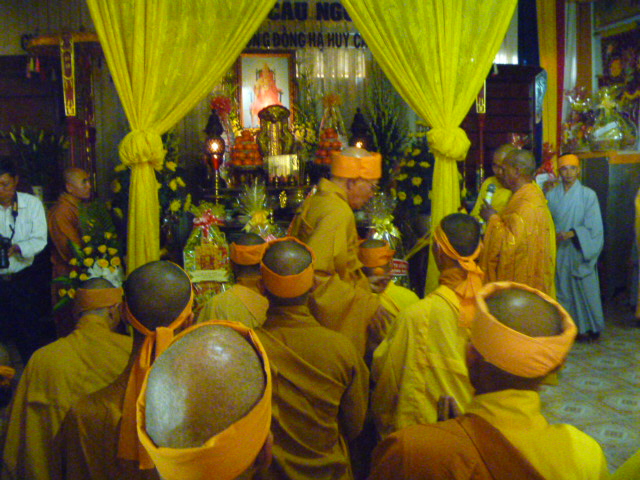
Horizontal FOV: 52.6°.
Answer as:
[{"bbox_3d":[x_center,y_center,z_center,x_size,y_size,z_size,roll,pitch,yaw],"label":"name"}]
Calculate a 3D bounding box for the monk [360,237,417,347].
[{"bbox_3d":[0.353,0.587,3.728,0.500,1.169,0.580,-3,7,-11],"label":"monk"}]

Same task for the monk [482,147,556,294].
[{"bbox_3d":[1.308,0.216,4.285,0.430,1.630,0.500,0,6,12],"label":"monk"}]

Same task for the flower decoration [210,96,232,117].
[{"bbox_3d":[-0.746,-1.011,4.900,0.170,0.160,0.150,-2,6,-10],"label":"flower decoration"}]

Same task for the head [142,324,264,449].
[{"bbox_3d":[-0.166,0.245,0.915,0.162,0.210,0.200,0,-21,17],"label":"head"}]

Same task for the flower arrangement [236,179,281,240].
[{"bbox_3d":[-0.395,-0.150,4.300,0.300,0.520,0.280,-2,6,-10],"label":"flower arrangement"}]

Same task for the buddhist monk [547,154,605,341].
[{"bbox_3d":[2.319,0.060,5.771,0.490,1.640,0.370,3,8,35],"label":"buddhist monk"}]

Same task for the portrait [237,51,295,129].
[{"bbox_3d":[-0.528,-1.451,6.300,0.568,0.755,0.040,-3,7,-11],"label":"portrait"}]

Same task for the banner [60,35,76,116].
[{"bbox_3d":[-1.866,-1.220,4.800,0.100,0.600,0.040,-2,6,-10],"label":"banner"}]

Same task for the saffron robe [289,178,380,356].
[{"bbox_3d":[0.074,0.415,2.872,0.420,1.370,0.500,-2,6,-9],"label":"saffron robe"}]

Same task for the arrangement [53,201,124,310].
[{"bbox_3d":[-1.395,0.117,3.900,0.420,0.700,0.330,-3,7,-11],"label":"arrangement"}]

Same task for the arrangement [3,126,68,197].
[{"bbox_3d":[-2.206,-0.591,5.000,0.500,0.560,0.460,-2,6,-10],"label":"arrangement"}]

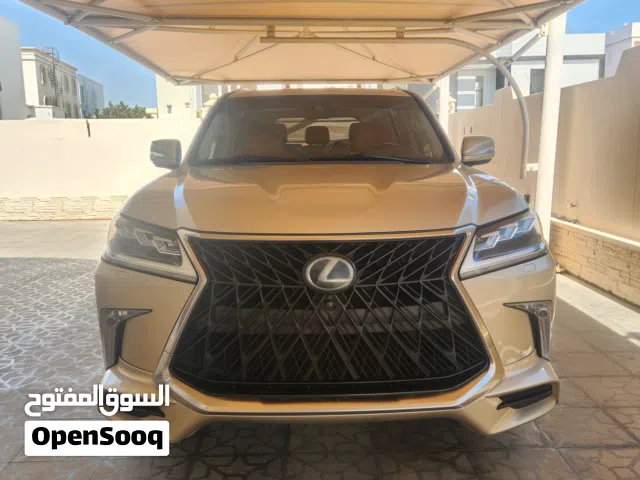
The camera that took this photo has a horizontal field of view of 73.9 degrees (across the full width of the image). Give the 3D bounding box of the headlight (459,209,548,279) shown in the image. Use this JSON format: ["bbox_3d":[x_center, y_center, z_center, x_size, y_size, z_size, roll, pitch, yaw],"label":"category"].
[{"bbox_3d":[0.679,-0.009,1.581,0.460,0.190,0.400,0,13,-1],"label":"headlight"}]

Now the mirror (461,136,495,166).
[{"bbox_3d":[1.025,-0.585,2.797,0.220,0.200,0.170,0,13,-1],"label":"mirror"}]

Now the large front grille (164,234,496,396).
[{"bbox_3d":[0.034,0.237,1.407,1.050,0.560,0.160,0,13,-1],"label":"large front grille"}]

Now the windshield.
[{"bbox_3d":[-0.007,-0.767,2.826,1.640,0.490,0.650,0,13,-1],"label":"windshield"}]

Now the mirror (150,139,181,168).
[{"bbox_3d":[-1.004,-0.565,2.758,0.220,0.200,0.170,0,13,-1],"label":"mirror"}]

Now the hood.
[{"bbox_3d":[0.020,-0.245,1.914,1.640,0.200,1.320,0,13,-1],"label":"hood"}]

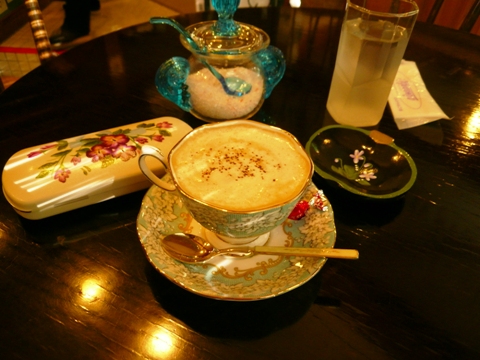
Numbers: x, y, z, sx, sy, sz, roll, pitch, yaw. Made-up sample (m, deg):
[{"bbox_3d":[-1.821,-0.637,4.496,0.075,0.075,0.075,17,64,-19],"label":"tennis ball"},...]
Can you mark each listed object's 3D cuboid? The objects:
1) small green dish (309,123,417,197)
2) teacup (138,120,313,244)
[{"bbox_3d":[0.108,-0.015,0.354,0.099,0.017,0.092,34,51,29],"label":"small green dish"},{"bbox_3d":[-0.011,0.010,0.280,0.118,0.067,0.096,2,43,-1],"label":"teacup"}]

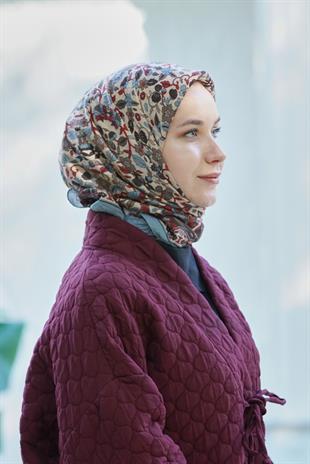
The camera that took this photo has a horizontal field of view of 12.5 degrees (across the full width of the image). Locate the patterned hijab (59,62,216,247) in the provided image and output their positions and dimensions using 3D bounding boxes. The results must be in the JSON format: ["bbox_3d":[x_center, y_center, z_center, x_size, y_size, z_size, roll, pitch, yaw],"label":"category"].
[{"bbox_3d":[-0.027,-0.119,2.170,0.245,0.280,0.205,0,0,30],"label":"patterned hijab"}]

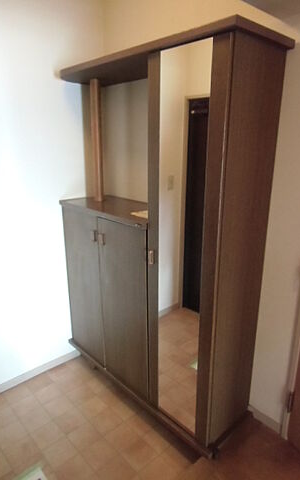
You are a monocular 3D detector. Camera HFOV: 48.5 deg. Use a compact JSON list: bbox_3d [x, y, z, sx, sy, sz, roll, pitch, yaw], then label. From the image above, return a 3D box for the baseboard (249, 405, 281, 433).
[{"bbox_3d":[0.574,0.916,1.683,0.015,0.059,0.165,-14,21,-41],"label":"baseboard"}]

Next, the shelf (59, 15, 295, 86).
[{"bbox_3d":[-0.017,-0.823,1.564,0.385,0.029,1.235,-14,21,-41],"label":"shelf"}]

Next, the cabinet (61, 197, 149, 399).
[{"bbox_3d":[-0.156,0.289,2.051,0.375,0.988,0.810,-14,21,-41],"label":"cabinet"}]

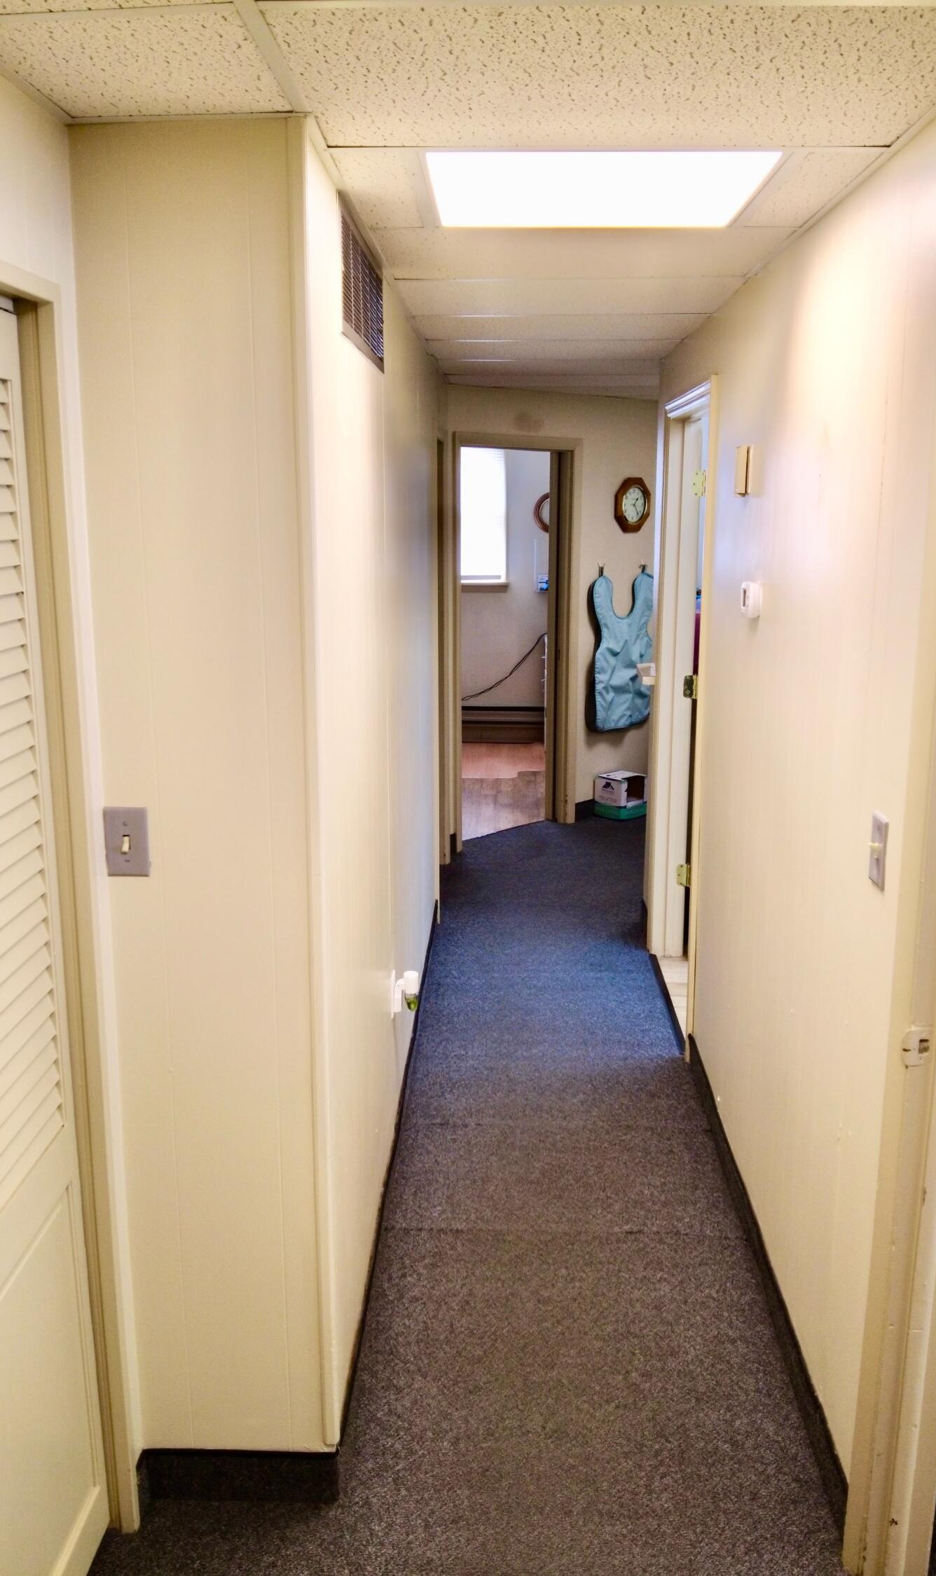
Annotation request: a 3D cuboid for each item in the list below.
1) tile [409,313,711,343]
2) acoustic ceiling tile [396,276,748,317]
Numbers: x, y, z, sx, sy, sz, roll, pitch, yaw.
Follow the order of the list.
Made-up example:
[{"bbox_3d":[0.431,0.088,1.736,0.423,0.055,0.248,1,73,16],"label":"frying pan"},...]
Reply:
[{"bbox_3d":[0.288,-1.490,3.923,0.902,0.020,0.580,0,13,2],"label":"tile"},{"bbox_3d":[0.271,-1.363,3.365,0.902,0.020,0.580,0,13,2],"label":"acoustic ceiling tile"}]

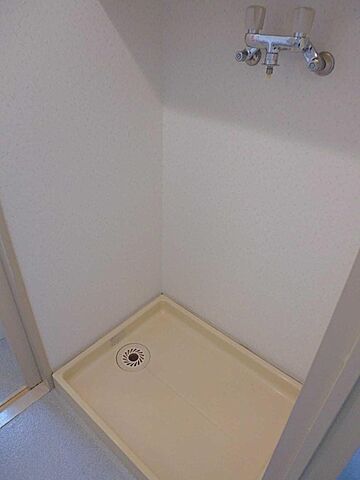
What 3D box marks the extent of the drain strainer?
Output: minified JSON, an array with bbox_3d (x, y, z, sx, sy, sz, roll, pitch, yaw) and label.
[{"bbox_3d":[-0.207,0.527,1.488,0.151,0.014,0.151,2,34,-1],"label":"drain strainer"}]

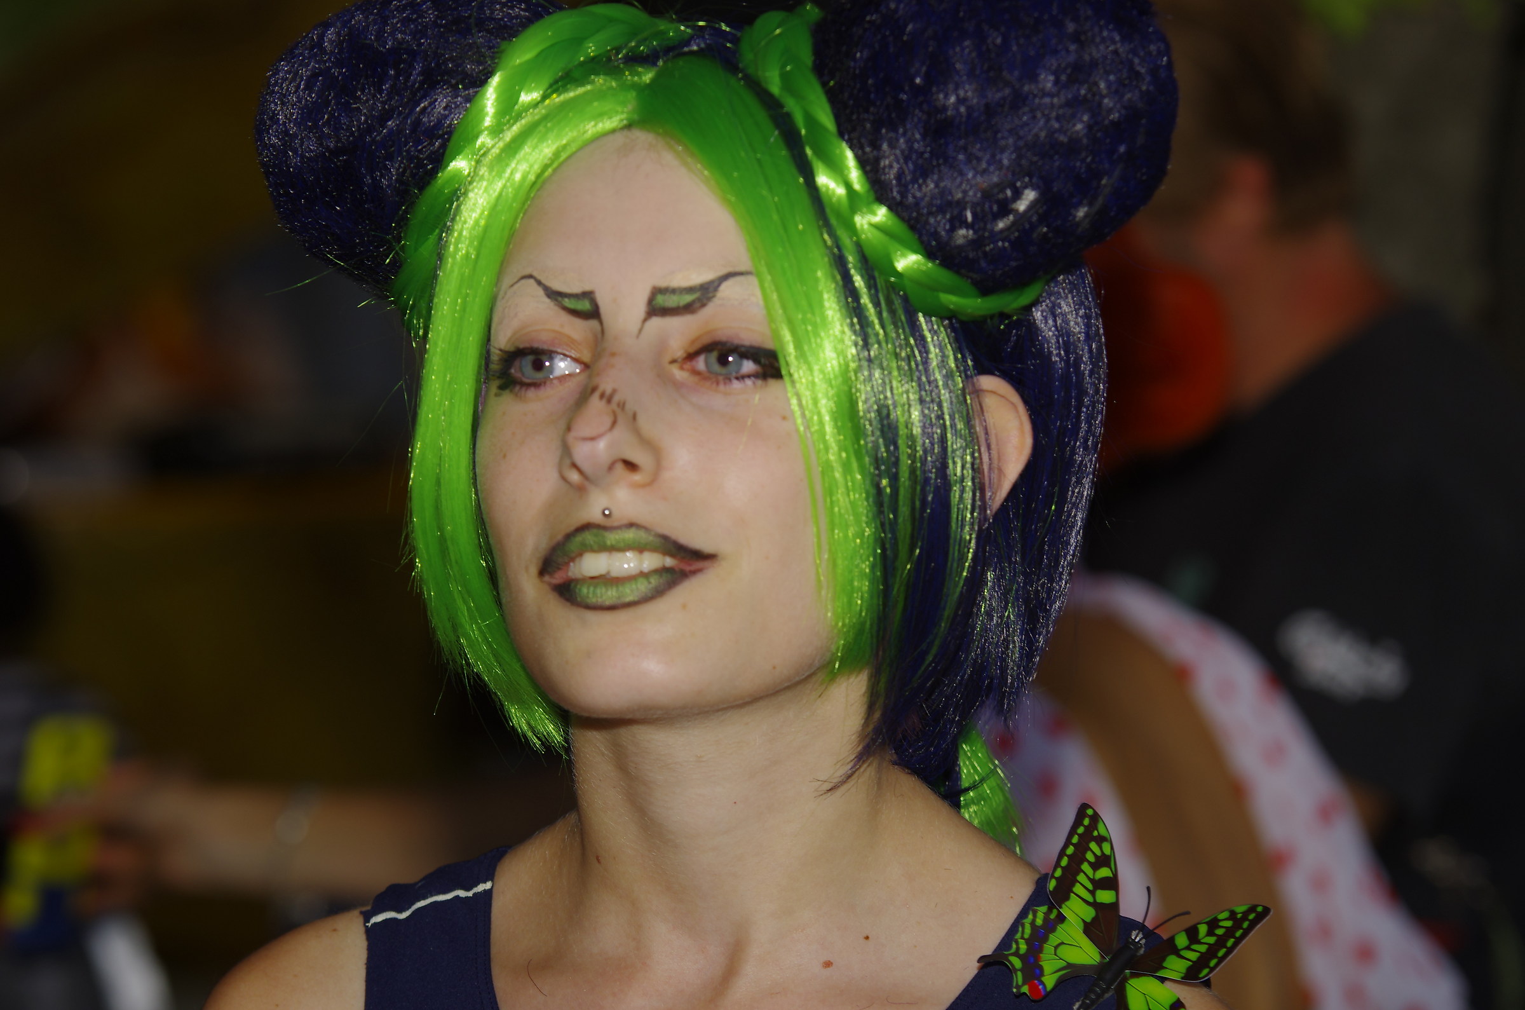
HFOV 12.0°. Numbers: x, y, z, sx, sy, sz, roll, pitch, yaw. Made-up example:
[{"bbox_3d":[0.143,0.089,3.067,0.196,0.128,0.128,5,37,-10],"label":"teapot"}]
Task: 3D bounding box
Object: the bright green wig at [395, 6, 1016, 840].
[{"bbox_3d":[-0.009,-0.027,2.330,0.205,0.270,0.210,0,-5,28],"label":"bright green wig"}]

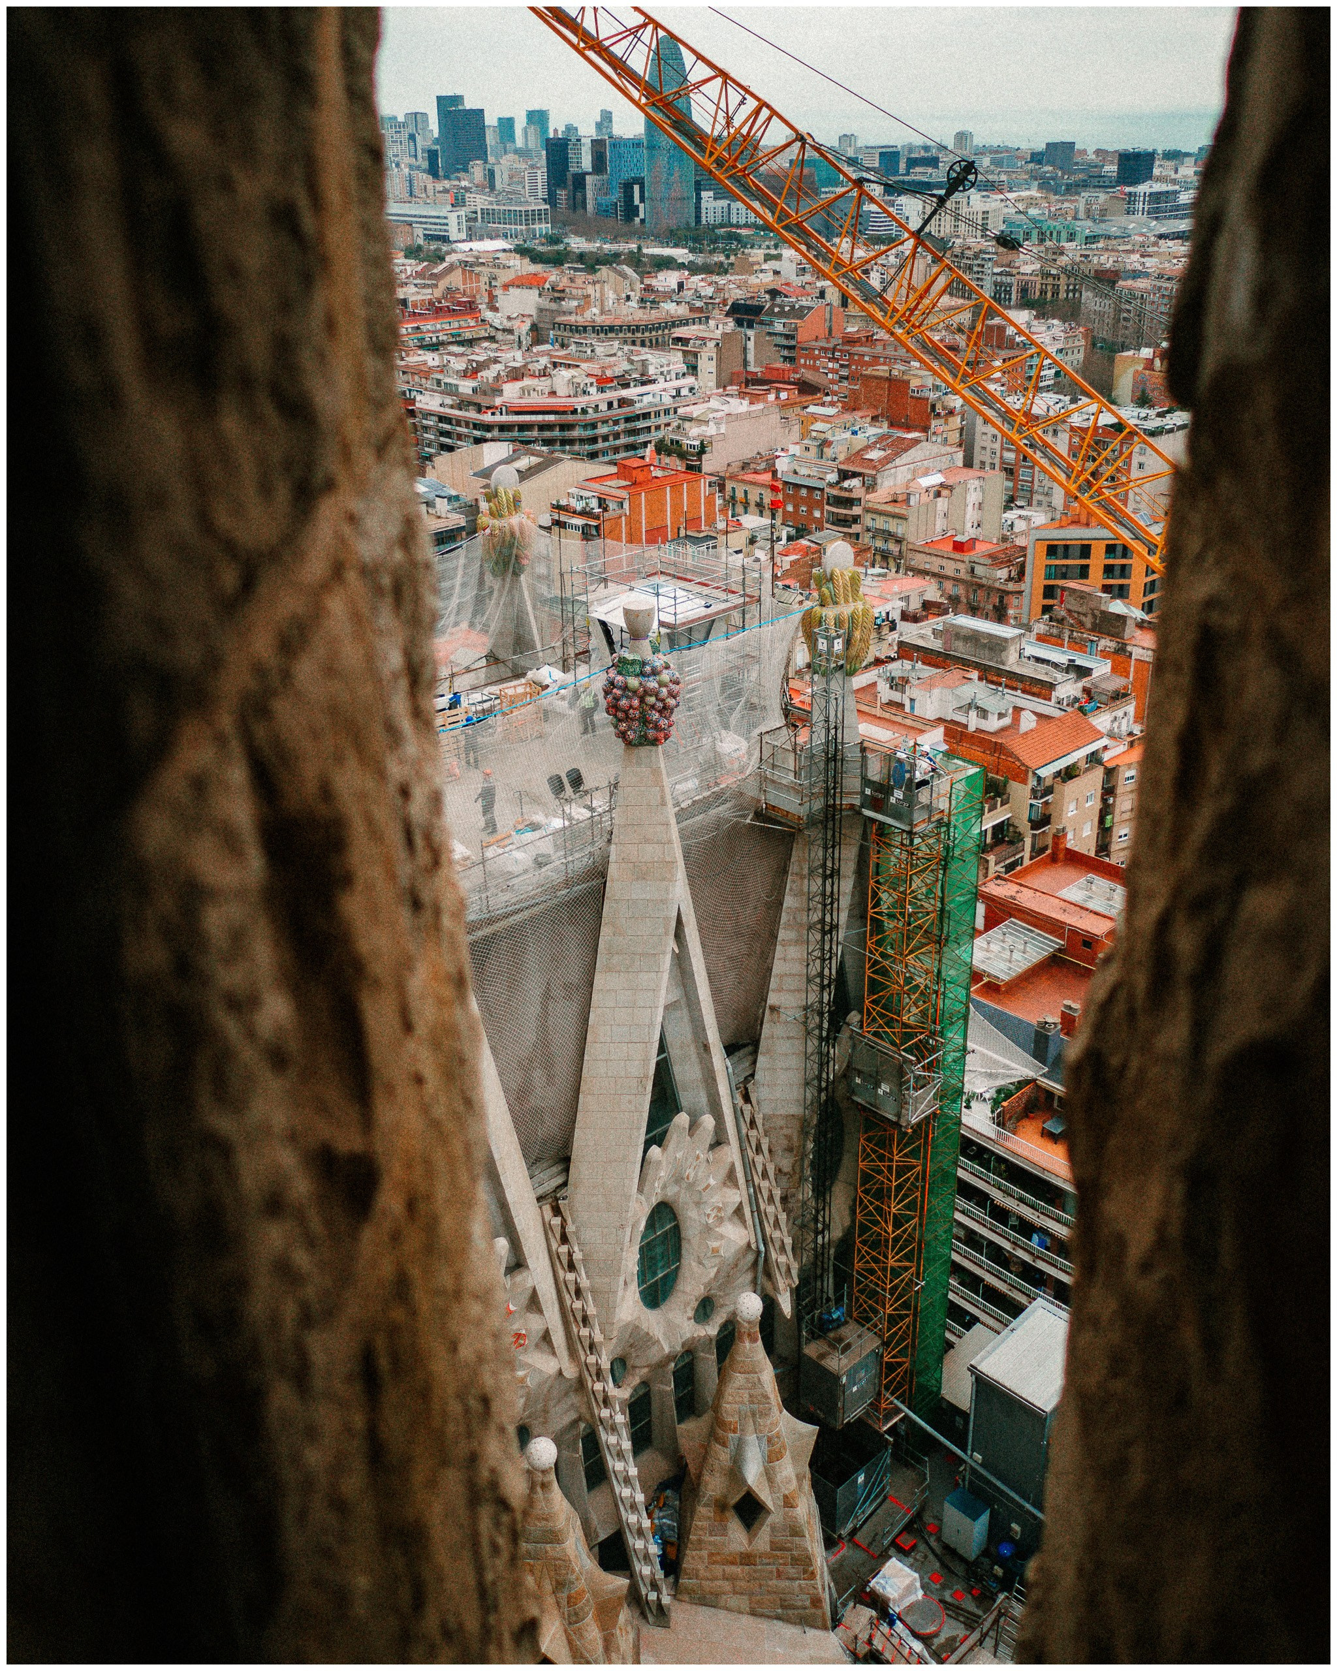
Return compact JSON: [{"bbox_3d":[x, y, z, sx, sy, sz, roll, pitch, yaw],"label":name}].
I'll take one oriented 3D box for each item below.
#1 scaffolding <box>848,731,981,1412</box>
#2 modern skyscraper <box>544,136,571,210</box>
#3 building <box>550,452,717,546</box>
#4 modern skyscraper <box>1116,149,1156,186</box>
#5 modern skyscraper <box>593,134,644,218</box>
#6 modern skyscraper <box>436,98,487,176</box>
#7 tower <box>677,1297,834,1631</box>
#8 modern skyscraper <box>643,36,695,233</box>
[{"bbox_3d":[7.326,8.272,45.315,3.447,24.724,2.019,-23,34,-37],"label":"scaffolding"},{"bbox_3d":[-105.272,-624.897,1416.048,18.000,75.311,18.000,-23,34,-37],"label":"modern skyscraper"},{"bbox_3d":[-5.048,-48.863,240.112,24.667,23.007,12.284,-23,34,-37],"label":"building"},{"bbox_3d":[512.743,-723.658,1625.582,22.000,49.465,32.000,-23,34,-37],"label":"modern skyscraper"},{"bbox_3d":[-44.358,-583.923,1328.040,46.000,75.561,22.000,-23,34,-37],"label":"modern skyscraper"},{"bbox_3d":[-282.146,-941.813,2024.386,60.000,116.975,28.000,-23,34,-37],"label":"modern skyscraper"},{"bbox_3d":[2.526,18.243,45.256,4.850,11.100,4.600,0,26,3],"label":"tower"},{"bbox_3d":[0.662,-542.134,1157.629,39.000,144.000,38.000,-1,26,0],"label":"modern skyscraper"}]

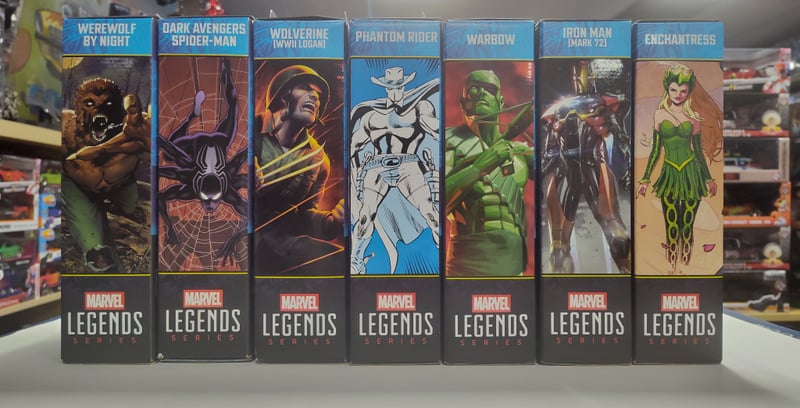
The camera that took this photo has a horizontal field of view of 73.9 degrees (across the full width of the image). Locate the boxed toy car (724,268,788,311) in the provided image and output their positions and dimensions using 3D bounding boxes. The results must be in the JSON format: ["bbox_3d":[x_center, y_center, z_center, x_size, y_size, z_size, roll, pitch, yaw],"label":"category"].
[{"bbox_3d":[1.010,0.257,1.623,0.270,0.123,0.125,0,0,0],"label":"boxed toy car"}]

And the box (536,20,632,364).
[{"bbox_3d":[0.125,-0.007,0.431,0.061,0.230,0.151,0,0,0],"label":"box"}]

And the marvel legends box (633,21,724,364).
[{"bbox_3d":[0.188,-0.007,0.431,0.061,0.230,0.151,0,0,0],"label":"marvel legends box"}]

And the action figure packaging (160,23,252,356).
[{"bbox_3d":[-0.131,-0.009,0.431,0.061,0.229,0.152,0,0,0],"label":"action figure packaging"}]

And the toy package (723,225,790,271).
[{"bbox_3d":[0.839,0.111,1.377,0.260,0.109,0.115,0,0,0],"label":"toy package"}]

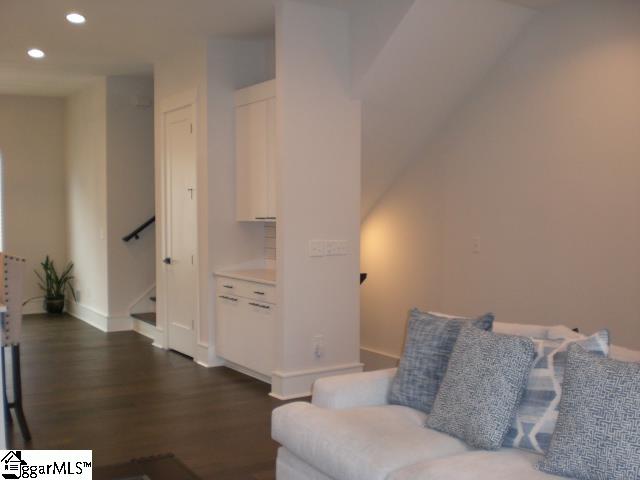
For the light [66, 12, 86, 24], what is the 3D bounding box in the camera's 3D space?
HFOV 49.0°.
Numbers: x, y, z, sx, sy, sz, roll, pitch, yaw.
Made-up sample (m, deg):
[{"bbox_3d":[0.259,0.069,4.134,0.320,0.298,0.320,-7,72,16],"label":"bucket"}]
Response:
[{"bbox_3d":[-1.962,-1.778,5.654,0.150,0.040,0.150,-2,3,-34],"label":"light"}]

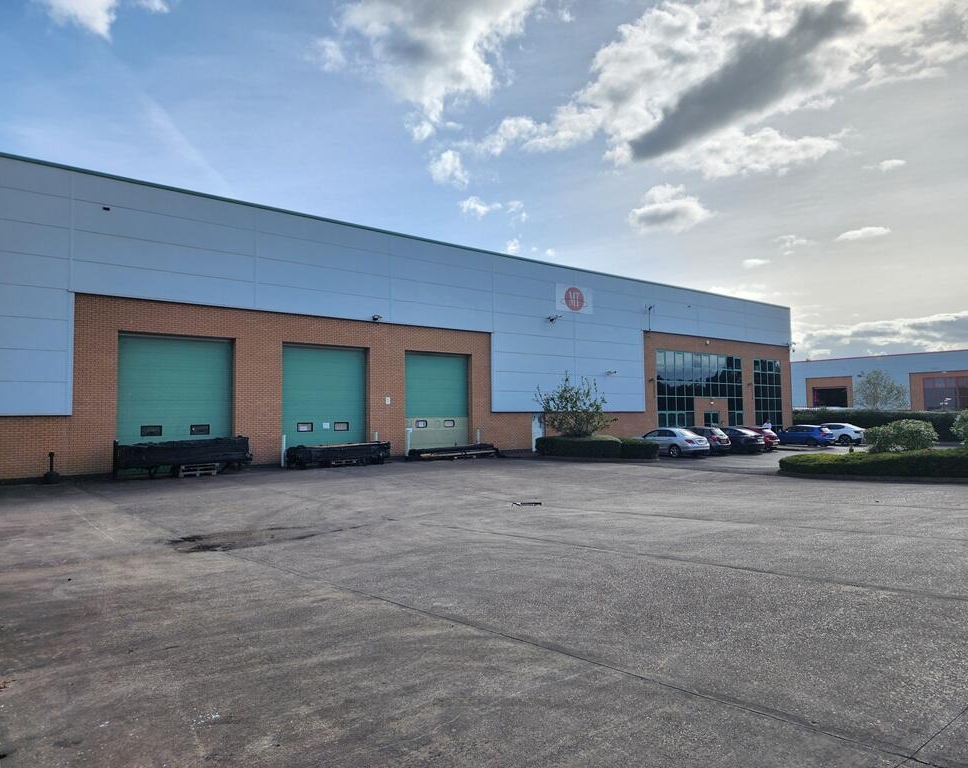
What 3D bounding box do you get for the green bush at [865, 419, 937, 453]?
[{"bbox_3d":[16.212,2.225,26.543,2.700,1.750,2.600,2,-4,-40],"label":"green bush"}]

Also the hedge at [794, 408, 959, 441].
[{"bbox_3d":[33.157,3.499,57.556,1.600,2.300,14.500,2,-4,-40],"label":"hedge"}]

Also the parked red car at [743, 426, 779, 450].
[{"bbox_3d":[15.282,3.212,40.402,1.780,1.460,4.250,2,-4,-40],"label":"parked red car"}]

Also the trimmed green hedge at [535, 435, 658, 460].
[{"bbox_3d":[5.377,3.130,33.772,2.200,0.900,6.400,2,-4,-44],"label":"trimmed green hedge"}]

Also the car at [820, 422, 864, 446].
[{"bbox_3d":[25.426,3.625,50.164,1.860,1.540,4.500,2,-4,-40],"label":"car"}]

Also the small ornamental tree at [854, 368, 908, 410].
[{"bbox_3d":[40.857,1.828,70.164,5.400,6.700,5.200,2,-4,-40],"label":"small ornamental tree"}]

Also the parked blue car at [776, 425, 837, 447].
[{"bbox_3d":[22.164,3.593,47.827,1.800,1.450,4.300,2,-4,-40],"label":"parked blue car"}]

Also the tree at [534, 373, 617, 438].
[{"bbox_3d":[4.629,1.553,34.701,4.000,4.100,3.800,-1,-3,0],"label":"tree"}]

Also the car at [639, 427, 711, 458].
[{"bbox_3d":[9.138,2.941,34.772,1.810,1.430,4.650,2,-4,-40],"label":"car"}]

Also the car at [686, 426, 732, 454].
[{"bbox_3d":[11.218,3.036,37.096,1.760,1.480,4.150,2,-4,-40],"label":"car"}]

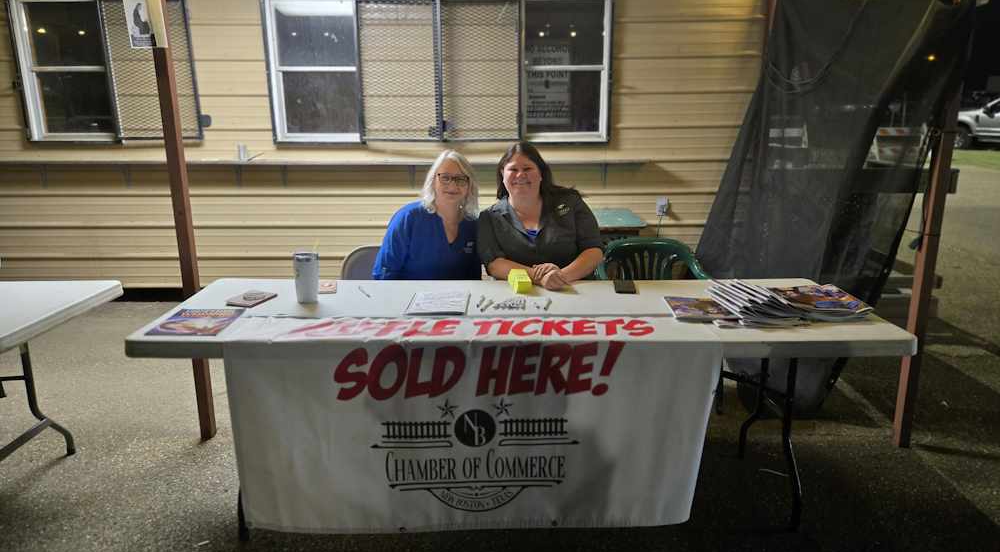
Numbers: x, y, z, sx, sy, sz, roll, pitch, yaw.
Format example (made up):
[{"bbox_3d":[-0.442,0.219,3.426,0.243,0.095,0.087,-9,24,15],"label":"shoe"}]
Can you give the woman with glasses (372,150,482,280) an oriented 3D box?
[{"bbox_3d":[-0.315,0.056,3.085,0.520,1.260,0.720,-1,14,-6],"label":"woman with glasses"}]

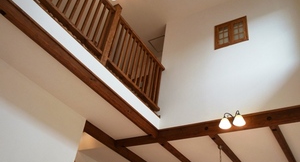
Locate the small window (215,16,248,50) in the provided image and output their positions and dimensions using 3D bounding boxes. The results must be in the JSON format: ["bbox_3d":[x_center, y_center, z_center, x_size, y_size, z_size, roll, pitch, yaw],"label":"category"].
[{"bbox_3d":[1.588,-0.934,5.426,0.655,0.640,0.080,-15,-42,29],"label":"small window"}]

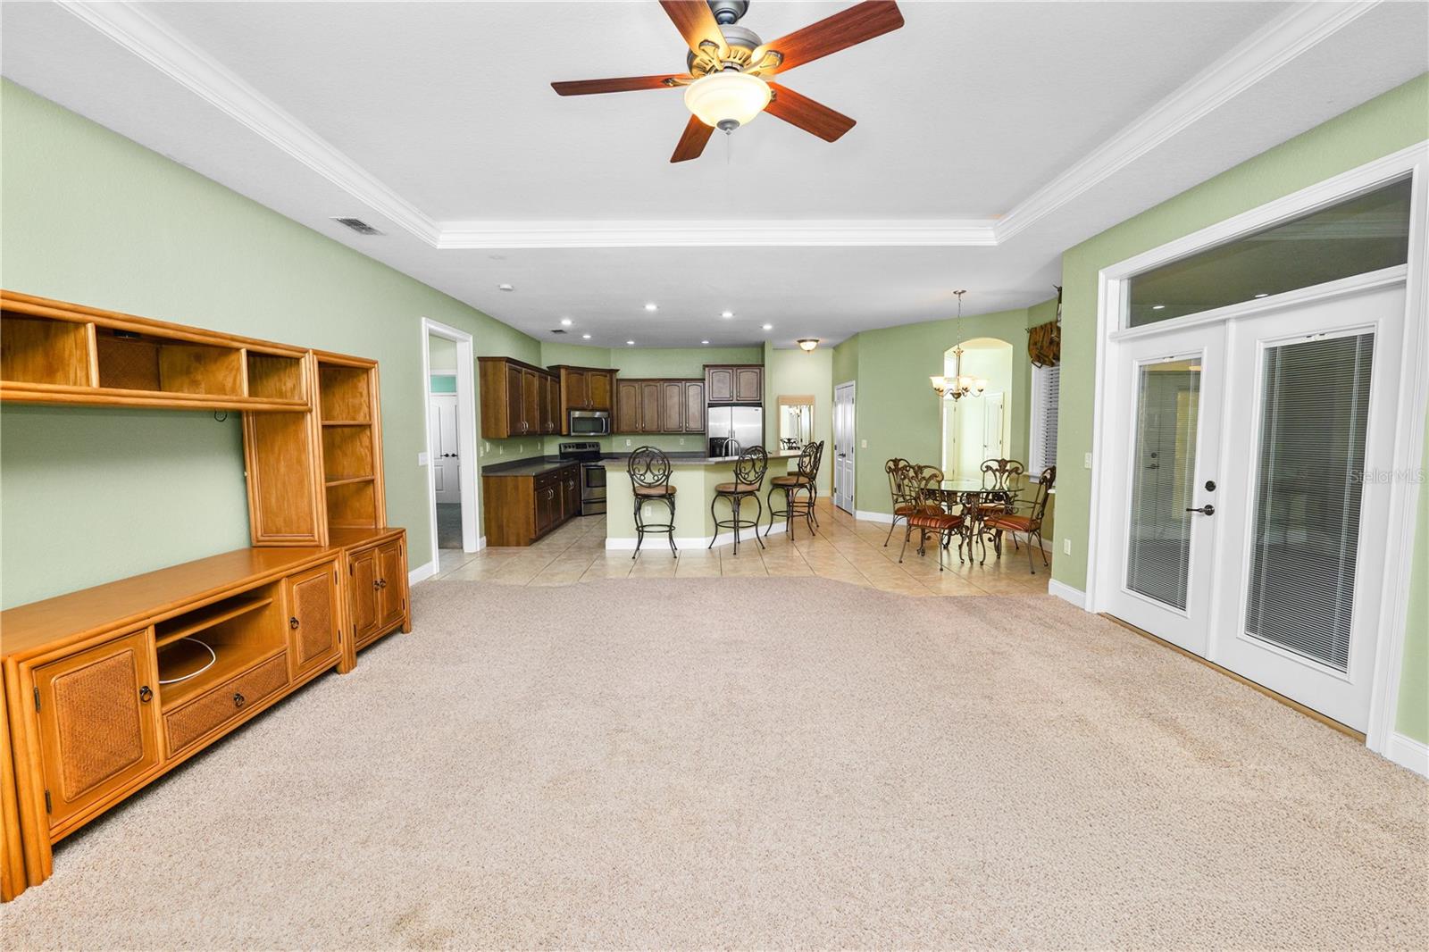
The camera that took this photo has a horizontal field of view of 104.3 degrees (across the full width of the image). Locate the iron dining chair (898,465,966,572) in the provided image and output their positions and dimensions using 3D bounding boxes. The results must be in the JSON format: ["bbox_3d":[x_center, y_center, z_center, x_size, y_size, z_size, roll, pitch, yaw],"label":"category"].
[{"bbox_3d":[2.281,0.415,5.865,0.570,1.020,0.520,-5,7,-40],"label":"iron dining chair"}]

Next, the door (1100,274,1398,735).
[{"bbox_3d":[3.040,0.099,3.333,0.080,2.053,1.699,-1,5,-1],"label":"door"}]

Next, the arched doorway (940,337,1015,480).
[{"bbox_3d":[3.528,-0.522,7.468,0.875,2.575,0.150,4,7,44],"label":"arched doorway"}]

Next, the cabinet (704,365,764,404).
[{"bbox_3d":[0.342,-1.600,9.842,1.016,0.650,0.620,-1,5,-1],"label":"cabinet"}]

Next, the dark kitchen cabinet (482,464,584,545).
[{"bbox_3d":[-2.584,0.349,8.126,0.620,0.880,2.320,-1,5,-1],"label":"dark kitchen cabinet"}]

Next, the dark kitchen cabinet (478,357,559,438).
[{"bbox_3d":[-2.747,-1.066,8.006,0.340,0.995,2.250,-1,5,-1],"label":"dark kitchen cabinet"}]

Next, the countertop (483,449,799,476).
[{"bbox_3d":[-0.789,-0.224,8.280,4.227,0.200,3.950,-1,5,-1],"label":"countertop"}]

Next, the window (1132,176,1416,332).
[{"bbox_3d":[3.034,-1.183,3.203,0.060,0.388,1.575,-1,5,-1],"label":"window"}]

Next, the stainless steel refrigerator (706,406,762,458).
[{"bbox_3d":[0.357,-0.301,9.845,0.919,1.800,0.760,-1,5,-1],"label":"stainless steel refrigerator"}]

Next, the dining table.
[{"bbox_3d":[2.832,0.510,6.257,1.140,0.750,1.140,-1,5,-1],"label":"dining table"}]

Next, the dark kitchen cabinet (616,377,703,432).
[{"bbox_3d":[-0.971,-1.254,10.005,1.601,0.975,0.330,-1,5,-1],"label":"dark kitchen cabinet"}]

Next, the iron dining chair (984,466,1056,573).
[{"bbox_3d":[3.152,0.416,5.736,0.520,1.020,0.570,-6,7,-44],"label":"iron dining chair"}]

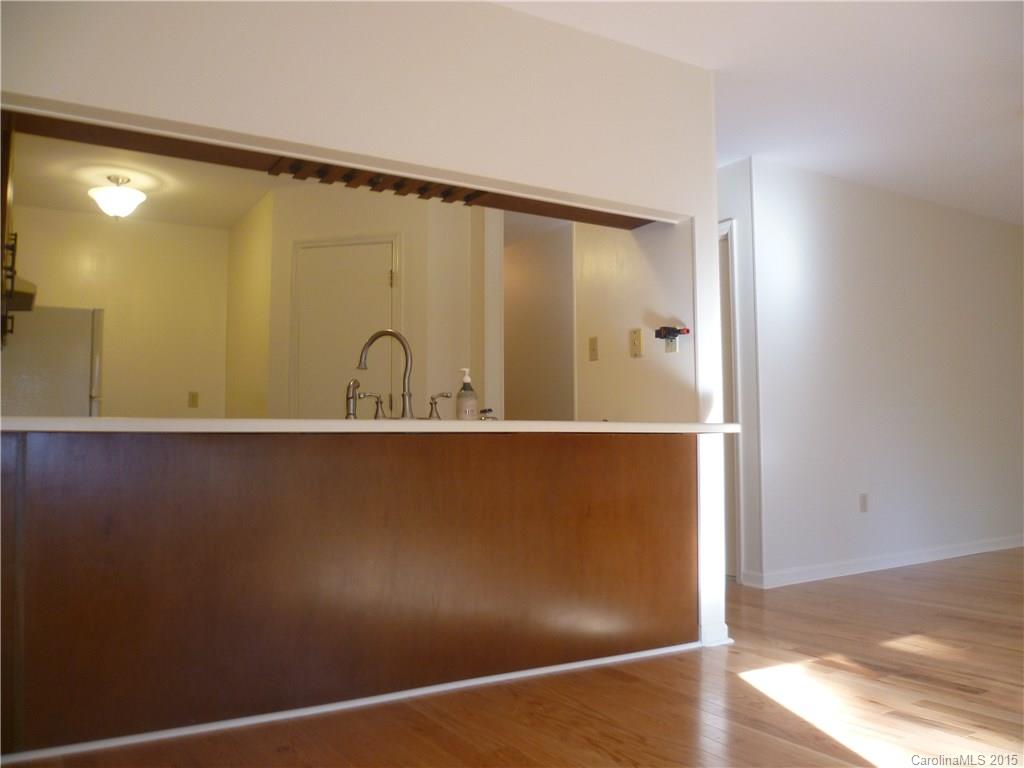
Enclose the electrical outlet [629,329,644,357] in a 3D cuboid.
[{"bbox_3d":[0.571,-0.181,3.764,0.015,0.127,0.078,2,-5,-30],"label":"electrical outlet"}]

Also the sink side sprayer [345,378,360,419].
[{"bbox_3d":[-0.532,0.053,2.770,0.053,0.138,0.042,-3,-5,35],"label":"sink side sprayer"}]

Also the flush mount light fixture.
[{"bbox_3d":[-2.381,-1.118,5.007,0.350,0.248,0.350,2,-5,-30],"label":"flush mount light fixture"}]

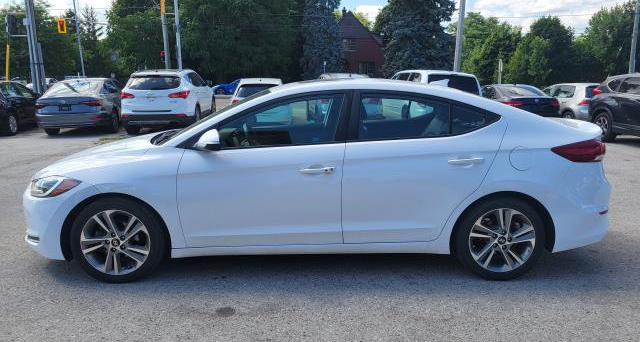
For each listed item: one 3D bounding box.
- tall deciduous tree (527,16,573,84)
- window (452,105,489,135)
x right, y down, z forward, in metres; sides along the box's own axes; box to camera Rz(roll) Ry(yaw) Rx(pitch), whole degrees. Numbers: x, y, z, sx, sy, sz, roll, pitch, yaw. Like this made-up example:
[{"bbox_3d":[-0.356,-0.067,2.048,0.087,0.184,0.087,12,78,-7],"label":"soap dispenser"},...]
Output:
[{"bbox_3d":[21.009,-10.395,43.845,4.600,7.600,4.600,0,10,0],"label":"tall deciduous tree"},{"bbox_3d":[1.052,-0.349,3.338,0.260,0.210,0.040,0,-8,-2],"label":"window"}]

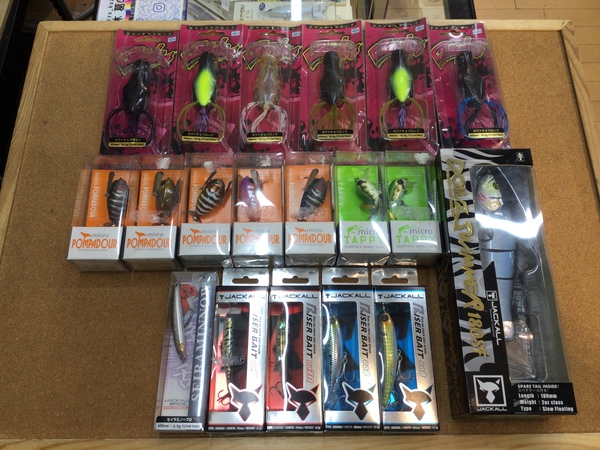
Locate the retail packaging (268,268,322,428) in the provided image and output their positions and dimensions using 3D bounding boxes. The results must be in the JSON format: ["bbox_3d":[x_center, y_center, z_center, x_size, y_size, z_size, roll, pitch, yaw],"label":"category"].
[{"bbox_3d":[-0.004,0.103,0.468,0.044,0.025,0.143,1,69,0],"label":"retail packaging"}]

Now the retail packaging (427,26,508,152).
[{"bbox_3d":[0.179,-0.151,0.566,0.070,0.031,0.169,0,69,-1],"label":"retail packaging"}]

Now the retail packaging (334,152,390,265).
[{"bbox_3d":[0.058,-0.016,0.511,0.046,0.034,0.103,0,69,0],"label":"retail packaging"}]

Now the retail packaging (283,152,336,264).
[{"bbox_3d":[0.009,-0.016,0.500,0.044,0.032,0.102,0,68,-1],"label":"retail packaging"}]

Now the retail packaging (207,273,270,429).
[{"bbox_3d":[-0.049,0.102,0.458,0.045,0.022,0.141,0,68,0],"label":"retail packaging"}]

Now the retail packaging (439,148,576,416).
[{"bbox_3d":[0.167,0.046,0.466,0.081,0.051,0.226,0,68,0],"label":"retail packaging"}]

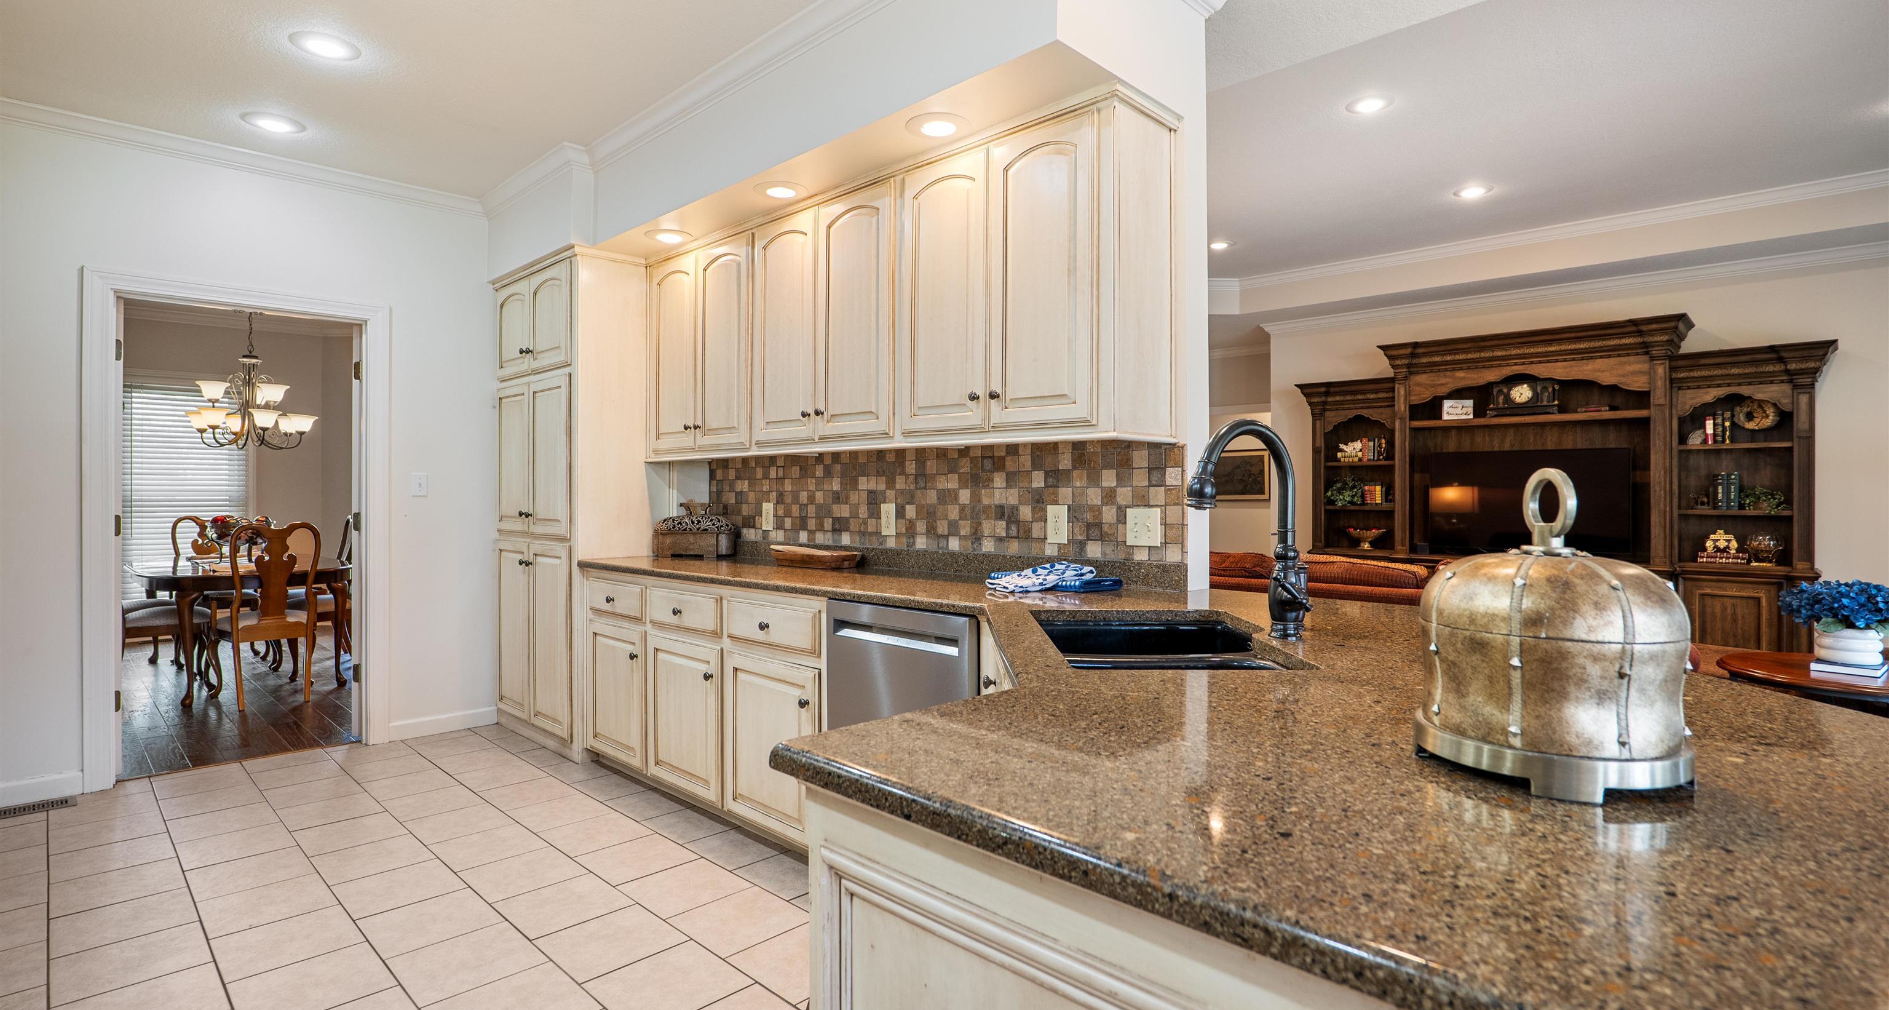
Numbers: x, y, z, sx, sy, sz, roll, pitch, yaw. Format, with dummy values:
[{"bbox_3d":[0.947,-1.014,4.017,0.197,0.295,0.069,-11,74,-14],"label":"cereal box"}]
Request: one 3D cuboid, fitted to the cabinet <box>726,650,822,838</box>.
[{"bbox_3d":[-0.374,0.791,2.967,0.533,0.573,0.580,0,0,43],"label":"cabinet"}]

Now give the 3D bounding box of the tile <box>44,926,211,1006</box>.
[{"bbox_3d":[-2.095,1.180,2.165,0.297,0.010,0.293,0,0,43],"label":"tile"}]

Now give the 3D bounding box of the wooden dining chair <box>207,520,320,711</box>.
[{"bbox_3d":[-4.090,0.645,5.080,0.610,1.060,0.510,0,0,43],"label":"wooden dining chair"}]

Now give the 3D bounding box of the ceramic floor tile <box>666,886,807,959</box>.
[{"bbox_3d":[-0.575,1.180,2.384,0.300,0.010,0.300,0,0,44],"label":"ceramic floor tile"}]

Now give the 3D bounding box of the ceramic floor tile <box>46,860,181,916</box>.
[{"bbox_3d":[-2.536,1.176,2.576,0.298,0.010,0.298,0,0,45],"label":"ceramic floor tile"}]

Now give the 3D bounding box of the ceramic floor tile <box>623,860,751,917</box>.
[{"bbox_3d":[-0.793,1.176,2.568,0.298,0.010,0.298,0,0,45],"label":"ceramic floor tile"}]

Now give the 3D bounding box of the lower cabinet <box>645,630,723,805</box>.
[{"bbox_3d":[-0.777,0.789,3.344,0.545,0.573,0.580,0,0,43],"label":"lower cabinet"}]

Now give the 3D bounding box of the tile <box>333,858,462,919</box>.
[{"bbox_3d":[-1.704,1.200,2.626,0.303,0.010,0.296,0,0,43],"label":"tile"}]

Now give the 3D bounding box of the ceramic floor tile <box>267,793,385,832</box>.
[{"bbox_3d":[-2.345,1.176,3.210,0.300,0.010,0.300,0,0,44],"label":"ceramic floor tile"}]

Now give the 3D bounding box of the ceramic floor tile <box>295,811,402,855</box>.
[{"bbox_3d":[-2.113,1.174,2.991,0.298,0.010,0.298,0,0,45],"label":"ceramic floor tile"}]

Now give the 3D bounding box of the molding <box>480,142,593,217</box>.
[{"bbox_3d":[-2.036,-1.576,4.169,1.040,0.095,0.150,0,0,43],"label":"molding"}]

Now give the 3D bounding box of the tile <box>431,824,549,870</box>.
[{"bbox_3d":[-1.566,1.180,2.888,0.297,0.010,0.293,0,0,43],"label":"tile"}]

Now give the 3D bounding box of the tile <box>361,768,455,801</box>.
[{"bbox_3d":[-2.282,1.195,3.590,0.303,0.010,0.296,0,0,43],"label":"tile"}]

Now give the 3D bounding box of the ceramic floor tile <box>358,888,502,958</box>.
[{"bbox_3d":[-1.452,1.180,2.370,0.300,0.010,0.300,0,0,44],"label":"ceramic floor tile"}]

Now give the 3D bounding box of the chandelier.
[{"bbox_3d":[-4.721,-0.895,5.708,0.690,1.040,0.690,0,0,43],"label":"chandelier"}]

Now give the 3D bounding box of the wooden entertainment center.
[{"bbox_3d":[4.253,-0.033,6.130,3.056,2.370,0.600,0,0,39],"label":"wooden entertainment center"}]

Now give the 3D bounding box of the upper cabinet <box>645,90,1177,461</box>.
[{"bbox_3d":[-0.358,-0.663,3.249,2.599,0.949,0.345,0,0,43],"label":"upper cabinet"}]

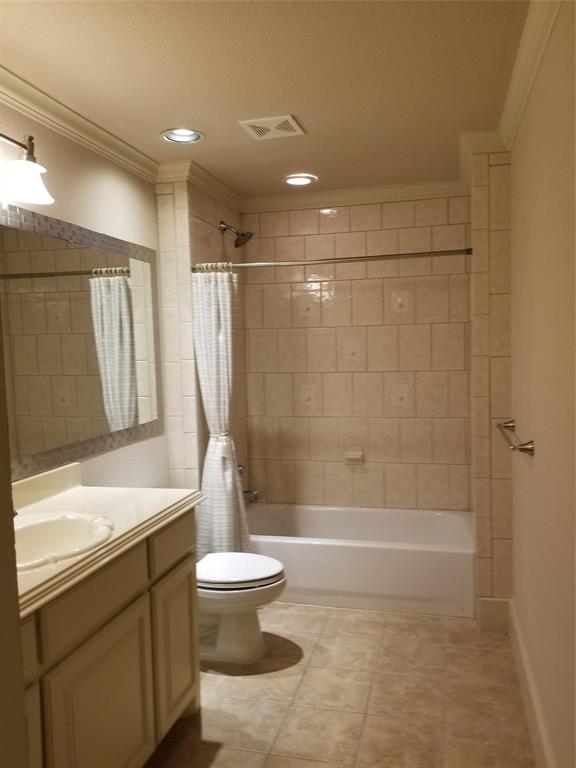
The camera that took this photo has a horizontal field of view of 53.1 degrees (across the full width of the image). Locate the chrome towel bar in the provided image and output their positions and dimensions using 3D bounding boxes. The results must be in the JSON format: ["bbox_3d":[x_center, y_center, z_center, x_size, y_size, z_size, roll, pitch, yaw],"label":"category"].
[{"bbox_3d":[0.924,0.212,2.359,0.071,0.055,0.705,0,4,16],"label":"chrome towel bar"}]

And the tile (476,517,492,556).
[{"bbox_3d":[0.985,0.765,2.892,0.076,0.202,0.010,0,4,16],"label":"tile"}]

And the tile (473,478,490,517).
[{"bbox_3d":[0.969,0.571,2.889,0.073,0.201,0.013,0,4,15],"label":"tile"}]

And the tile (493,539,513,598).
[{"bbox_3d":[1.068,0.920,2.883,0.096,0.295,0.010,-1,4,15],"label":"tile"}]

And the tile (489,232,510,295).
[{"bbox_3d":[1.019,-0.586,2.777,0.102,0.304,0.010,0,4,16],"label":"tile"}]

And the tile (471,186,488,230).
[{"bbox_3d":[0.930,-0.849,2.787,0.074,0.201,0.013,0,4,15],"label":"tile"}]

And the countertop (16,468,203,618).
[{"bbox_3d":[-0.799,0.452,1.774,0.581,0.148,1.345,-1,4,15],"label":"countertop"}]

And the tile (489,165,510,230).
[{"bbox_3d":[1.020,-0.889,2.766,0.096,0.304,0.010,-1,4,15],"label":"tile"}]

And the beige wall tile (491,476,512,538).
[{"bbox_3d":[1.060,0.620,2.864,0.096,0.300,0.010,-1,4,15],"label":"beige wall tile"}]

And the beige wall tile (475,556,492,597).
[{"bbox_3d":[0.983,0.975,2.910,0.078,0.197,0.010,-1,4,15],"label":"beige wall tile"}]

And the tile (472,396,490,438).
[{"bbox_3d":[0.961,0.166,2.857,0.078,0.199,0.010,-1,4,15],"label":"tile"}]

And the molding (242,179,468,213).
[{"bbox_3d":[0.388,-1.197,3.689,1.477,0.090,0.076,0,4,15],"label":"molding"}]

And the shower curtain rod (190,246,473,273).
[{"bbox_3d":[0.198,-0.655,3.047,1.491,0.034,0.034,0,4,16],"label":"shower curtain rod"}]

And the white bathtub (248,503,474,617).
[{"bbox_3d":[0.355,1.040,3.585,1.506,0.367,0.744,0,4,16],"label":"white bathtub"}]

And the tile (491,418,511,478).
[{"bbox_3d":[1.048,0.318,2.849,0.103,0.301,0.013,0,4,15],"label":"tile"}]

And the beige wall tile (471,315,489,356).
[{"bbox_3d":[0.946,-0.240,2.831,0.074,0.201,0.013,0,4,15],"label":"beige wall tile"}]

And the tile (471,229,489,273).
[{"bbox_3d":[0.929,-0.647,2.797,0.084,0.210,0.010,0,4,16],"label":"tile"}]

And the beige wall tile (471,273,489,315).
[{"bbox_3d":[0.940,-0.443,2.816,0.075,0.201,0.013,0,4,15],"label":"beige wall tile"}]

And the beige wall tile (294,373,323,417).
[{"bbox_3d":[0.135,0.070,3.903,0.201,0.301,0.013,0,4,15],"label":"beige wall tile"}]

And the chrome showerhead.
[{"bbox_3d":[-0.312,-0.946,3.630,0.212,0.168,0.120,-1,4,15],"label":"chrome showerhead"}]

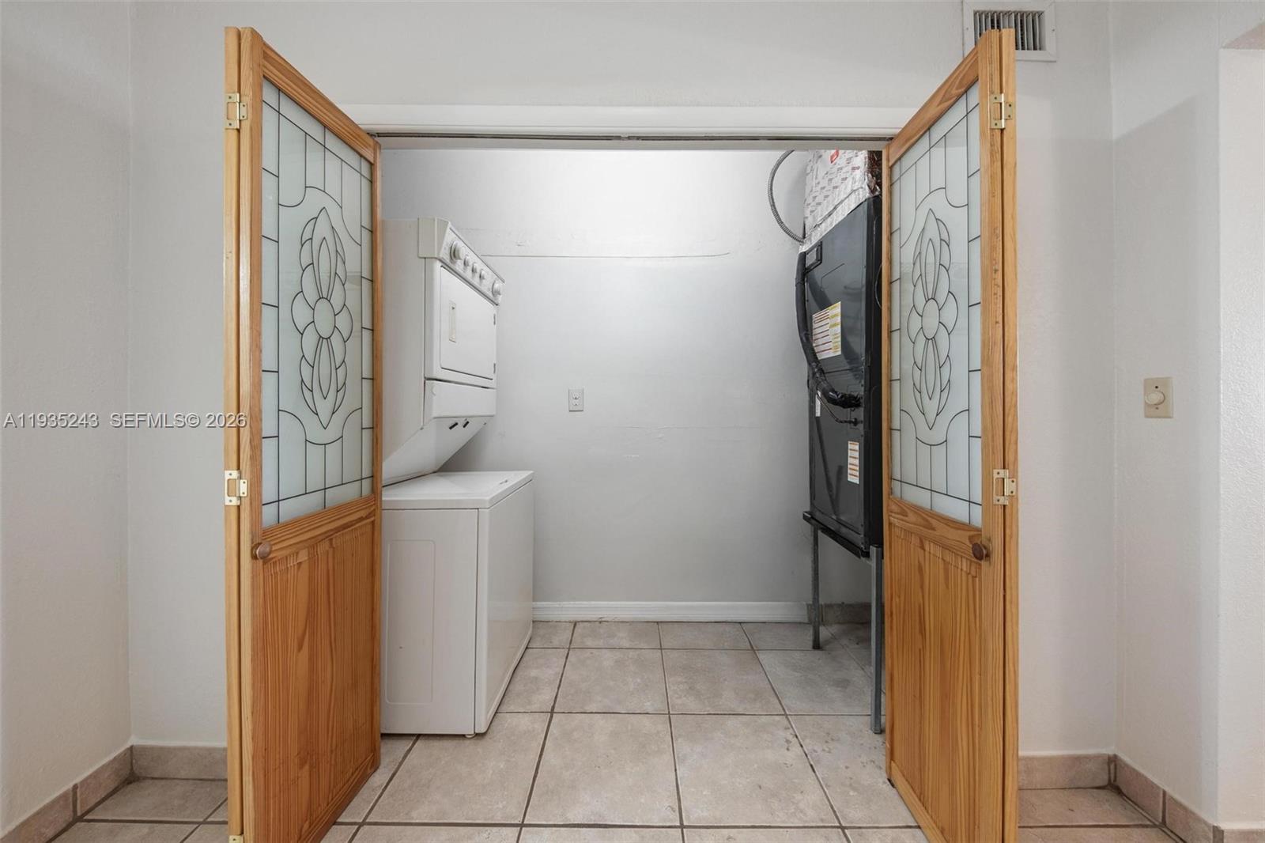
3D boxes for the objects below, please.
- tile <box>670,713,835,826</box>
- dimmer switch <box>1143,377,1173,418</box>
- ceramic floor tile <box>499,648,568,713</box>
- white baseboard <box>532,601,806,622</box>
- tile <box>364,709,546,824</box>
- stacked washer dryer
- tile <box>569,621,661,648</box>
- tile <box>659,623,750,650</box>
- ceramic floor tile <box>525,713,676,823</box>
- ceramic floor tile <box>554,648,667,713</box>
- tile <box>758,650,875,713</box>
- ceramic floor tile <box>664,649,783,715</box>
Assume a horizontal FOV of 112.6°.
[{"bbox_3d":[0.368,1.143,1.411,0.443,0.010,0.443,0,1,0],"label":"tile"},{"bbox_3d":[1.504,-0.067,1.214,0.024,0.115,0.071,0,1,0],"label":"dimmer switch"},{"bbox_3d":[-0.534,1.132,1.866,0.443,0.010,0.443,0,1,0],"label":"ceramic floor tile"},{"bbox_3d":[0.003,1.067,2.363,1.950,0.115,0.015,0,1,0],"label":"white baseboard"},{"bbox_3d":[-0.536,1.137,1.414,0.443,0.010,0.443,0,1,0],"label":"tile"},{"bbox_3d":[-0.891,0.197,1.854,0.760,1.856,0.688,0,1,0],"label":"stacked washer dryer"},{"bbox_3d":[-0.081,1.130,2.223,0.443,0.010,0.257,0,1,0],"label":"tile"},{"bbox_3d":[0.371,1.133,2.221,0.443,0.010,0.257,0,1,0],"label":"tile"},{"bbox_3d":[-0.084,1.140,1.412,0.443,0.010,0.443,0,1,0],"label":"ceramic floor tile"},{"bbox_3d":[-0.082,1.134,1.864,0.443,0.010,0.443,0,1,0],"label":"ceramic floor tile"},{"bbox_3d":[0.822,1.140,1.861,0.443,0.010,0.443,0,1,0],"label":"tile"},{"bbox_3d":[0.370,1.137,1.863,0.443,0.010,0.443,0,1,0],"label":"ceramic floor tile"}]

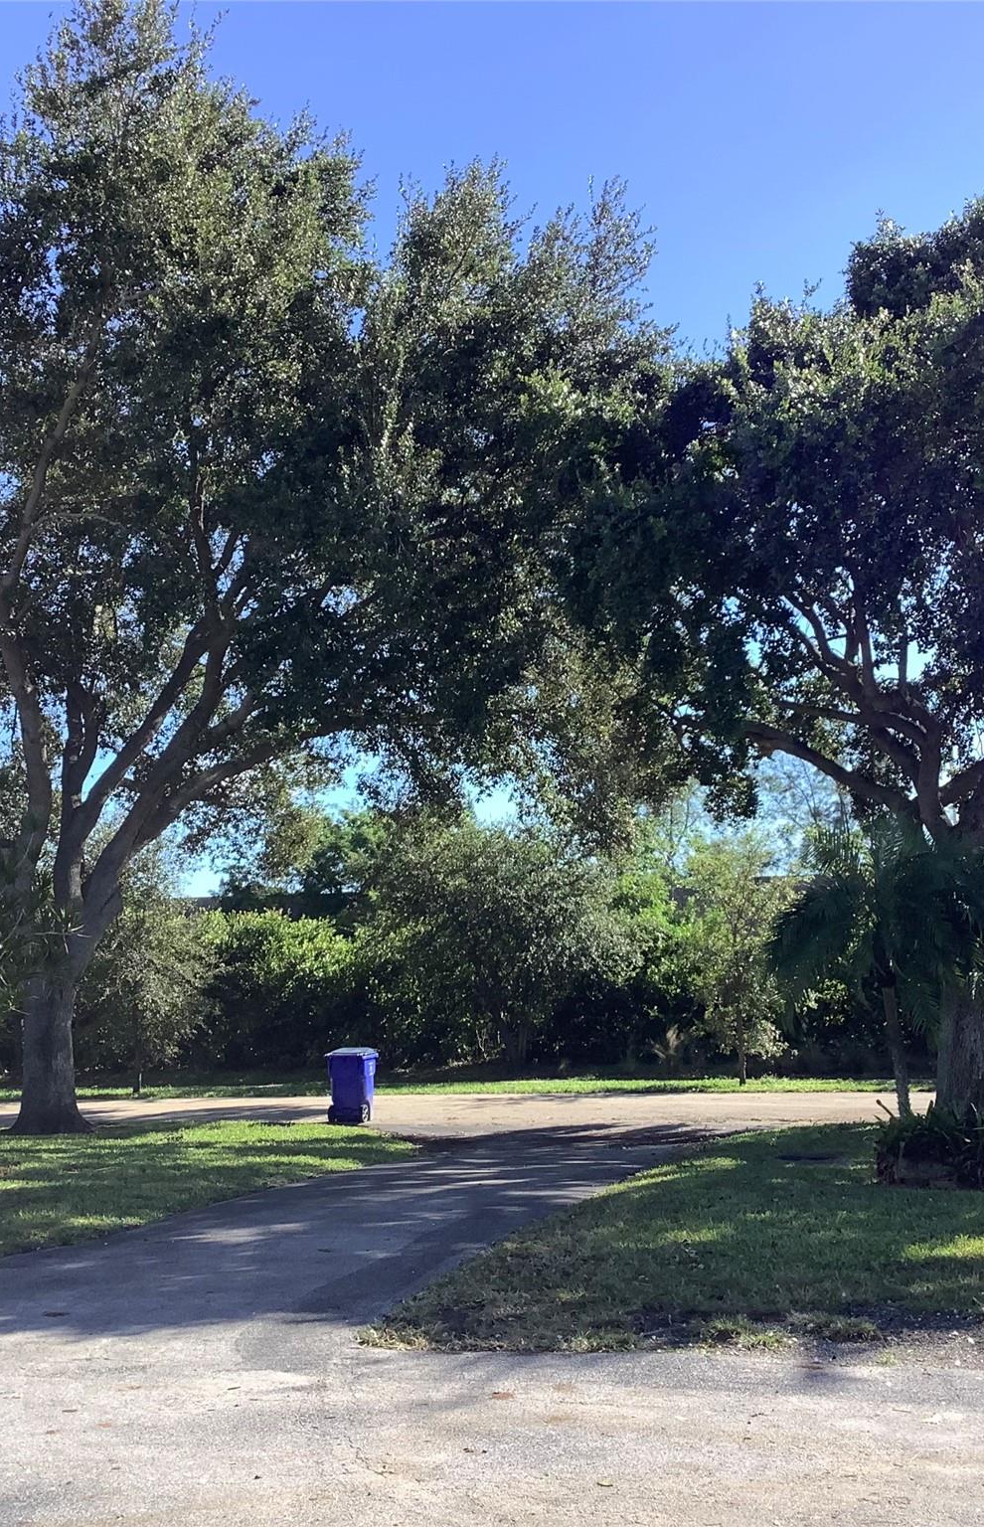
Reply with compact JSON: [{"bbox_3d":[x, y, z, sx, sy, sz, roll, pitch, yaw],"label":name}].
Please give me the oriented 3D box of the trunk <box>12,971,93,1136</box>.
[{"bbox_3d":[-6.127,3.997,25.400,1.080,2.270,1.020,0,-7,-14],"label":"trunk"}]

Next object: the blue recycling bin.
[{"bbox_3d":[-1.990,4.589,26.000,0.600,1.060,0.730,-4,-7,14],"label":"blue recycling bin"}]

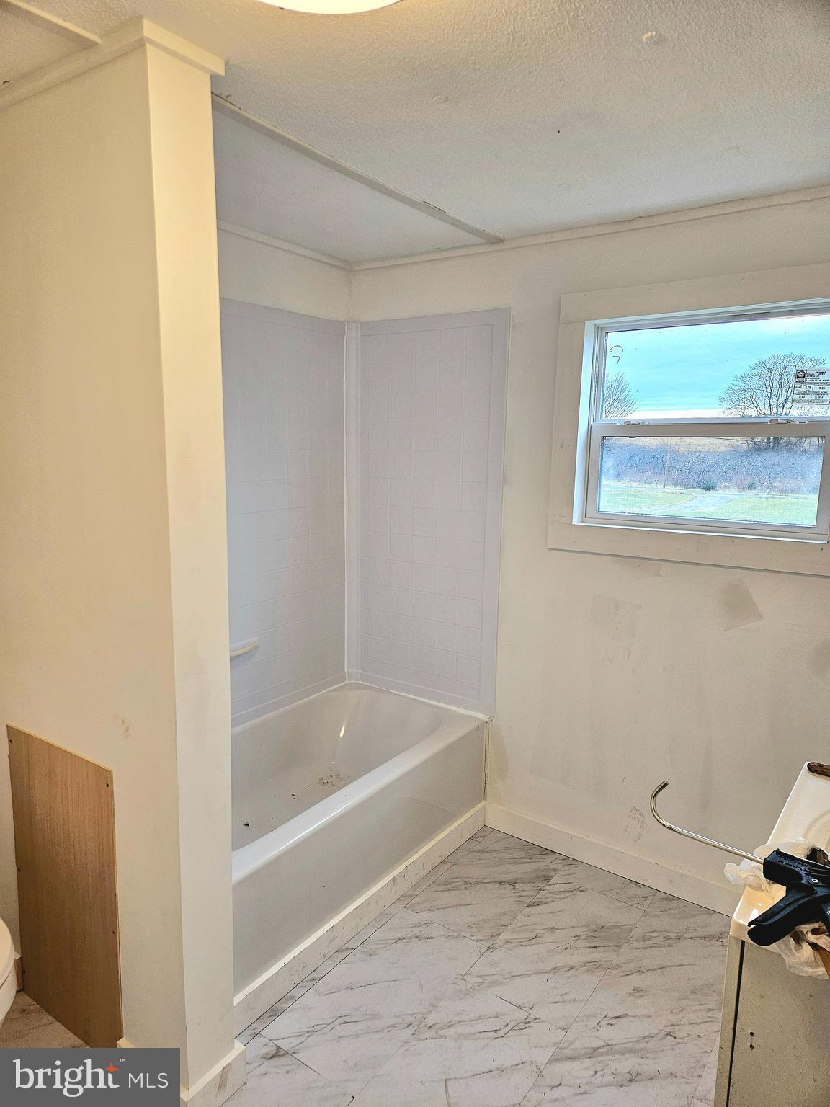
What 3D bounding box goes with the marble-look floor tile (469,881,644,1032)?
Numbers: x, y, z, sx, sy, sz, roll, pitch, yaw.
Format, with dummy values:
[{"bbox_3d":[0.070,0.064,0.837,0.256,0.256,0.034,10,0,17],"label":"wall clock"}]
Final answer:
[{"bbox_3d":[0.432,1.162,2.189,0.305,0.008,0.607,8,11,34],"label":"marble-look floor tile"}]

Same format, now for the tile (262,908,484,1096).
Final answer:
[{"bbox_3d":[-0.085,1.183,1.999,0.305,0.008,0.610,8,11,34],"label":"tile"}]

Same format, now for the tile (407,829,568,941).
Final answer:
[{"bbox_3d":[0.262,1.109,2.490,0.305,0.008,0.600,8,11,34],"label":"tile"}]

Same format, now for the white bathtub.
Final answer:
[{"bbox_3d":[-0.401,0.880,2.442,0.678,0.435,1.355,8,11,34],"label":"white bathtub"}]

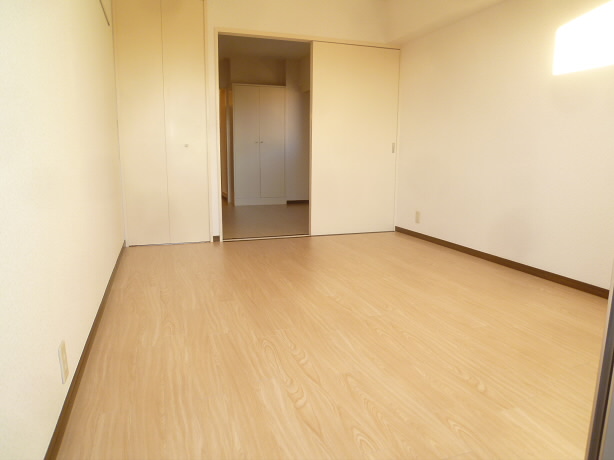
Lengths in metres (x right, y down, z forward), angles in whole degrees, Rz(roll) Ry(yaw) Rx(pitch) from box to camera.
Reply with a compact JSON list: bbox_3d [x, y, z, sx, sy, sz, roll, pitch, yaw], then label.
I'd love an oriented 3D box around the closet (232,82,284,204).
[{"bbox_3d":[-0.835,-1.411,7.251,0.891,1.940,0.470,-3,10,-19],"label":"closet"}]

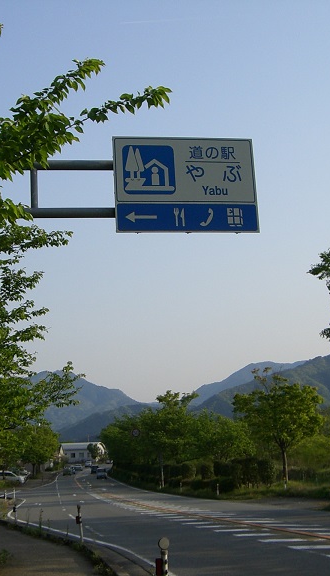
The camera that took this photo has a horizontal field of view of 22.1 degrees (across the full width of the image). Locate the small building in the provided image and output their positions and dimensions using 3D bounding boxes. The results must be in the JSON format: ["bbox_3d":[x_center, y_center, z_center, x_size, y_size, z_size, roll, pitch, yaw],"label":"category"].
[{"bbox_3d":[-22.565,45.326,230.598,10.500,5.780,8.500,-6,-13,18],"label":"small building"}]

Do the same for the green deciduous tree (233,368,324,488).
[{"bbox_3d":[7.102,8.739,52.756,5.500,7.300,5.300,-2,-12,0],"label":"green deciduous tree"}]

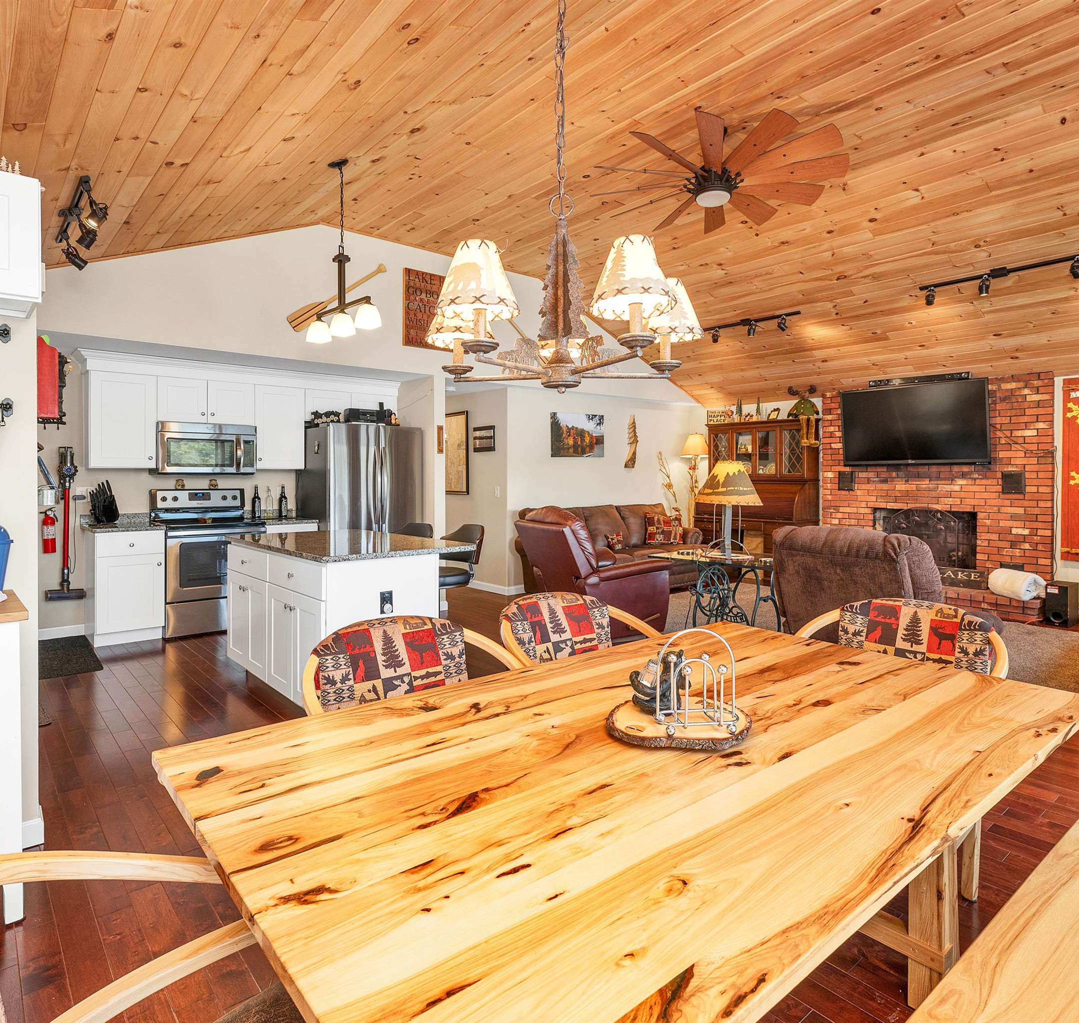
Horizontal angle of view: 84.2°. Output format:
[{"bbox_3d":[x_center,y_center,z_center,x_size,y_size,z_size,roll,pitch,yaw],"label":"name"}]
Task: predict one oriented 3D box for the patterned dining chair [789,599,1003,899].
[{"bbox_3d":[1.302,0.740,2.222,0.660,0.870,0.600,-3,4,-42],"label":"patterned dining chair"}]

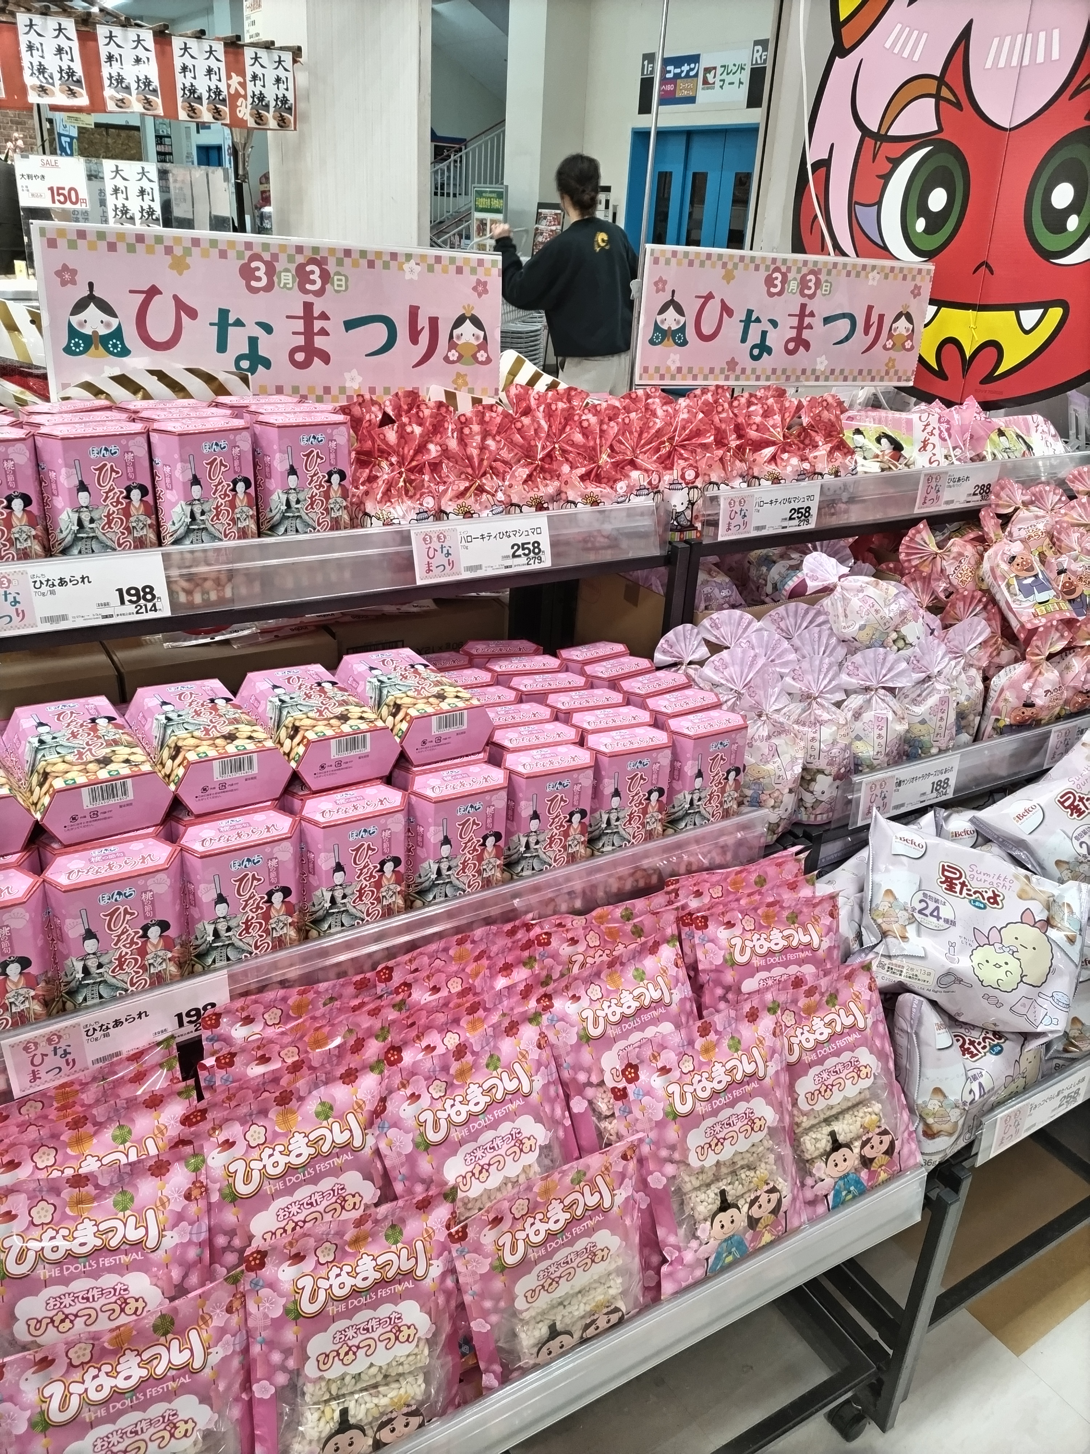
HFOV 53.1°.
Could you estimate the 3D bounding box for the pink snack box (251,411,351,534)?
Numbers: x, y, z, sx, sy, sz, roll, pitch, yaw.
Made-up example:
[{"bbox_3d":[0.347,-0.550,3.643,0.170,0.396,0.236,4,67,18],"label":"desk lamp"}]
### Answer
[{"bbox_3d":[-0.243,-0.228,1.119,0.102,0.169,0.051,-12,29,-29],"label":"pink snack box"}]

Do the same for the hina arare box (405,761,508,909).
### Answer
[{"bbox_3d":[-0.073,0.111,0.910,0.088,0.146,0.044,-9,28,-27],"label":"hina arare box"}]

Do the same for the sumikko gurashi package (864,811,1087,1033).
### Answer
[{"bbox_3d":[0.458,0.210,1.160,0.250,0.185,0.065,17,-17,-10],"label":"sumikko gurashi package"}]

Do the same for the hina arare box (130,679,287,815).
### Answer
[{"bbox_3d":[-0.267,0.012,0.863,0.088,0.044,0.146,-11,29,-31],"label":"hina arare box"}]

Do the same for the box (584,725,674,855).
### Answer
[{"bbox_3d":[0.070,0.078,1.003,0.088,0.146,0.044,-8,27,-24],"label":"box"}]

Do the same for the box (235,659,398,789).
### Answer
[{"bbox_3d":[-0.191,-0.003,0.910,0.088,0.044,0.146,-11,29,-31],"label":"box"}]

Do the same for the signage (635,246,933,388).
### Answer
[{"bbox_3d":[0.405,-0.662,1.785,0.580,0.200,0.008,-9,27,-25],"label":"signage"}]

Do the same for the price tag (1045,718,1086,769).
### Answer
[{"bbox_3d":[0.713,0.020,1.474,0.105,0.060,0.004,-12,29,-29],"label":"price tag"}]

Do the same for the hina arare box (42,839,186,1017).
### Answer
[{"bbox_3d":[-0.343,0.182,0.888,0.102,0.169,0.051,-11,29,-27],"label":"hina arare box"}]

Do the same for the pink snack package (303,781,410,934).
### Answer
[{"bbox_3d":[-0.171,0.144,0.992,0.102,0.169,0.051,-11,29,-27],"label":"pink snack package"}]

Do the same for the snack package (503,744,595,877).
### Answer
[{"bbox_3d":[-0.001,0.095,0.958,0.088,0.146,0.044,-8,28,-25],"label":"snack package"}]

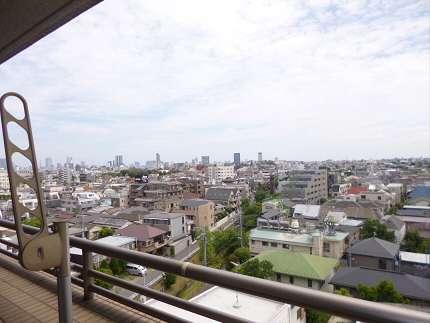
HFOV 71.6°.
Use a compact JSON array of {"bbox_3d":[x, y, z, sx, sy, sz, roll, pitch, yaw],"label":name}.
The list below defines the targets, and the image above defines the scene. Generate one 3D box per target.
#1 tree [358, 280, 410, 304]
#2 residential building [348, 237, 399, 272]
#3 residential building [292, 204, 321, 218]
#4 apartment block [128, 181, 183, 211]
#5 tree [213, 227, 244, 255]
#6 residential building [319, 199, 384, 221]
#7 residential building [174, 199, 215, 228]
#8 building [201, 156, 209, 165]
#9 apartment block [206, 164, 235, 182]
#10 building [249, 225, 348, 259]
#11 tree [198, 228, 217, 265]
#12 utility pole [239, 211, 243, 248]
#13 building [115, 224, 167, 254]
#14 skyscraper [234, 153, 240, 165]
[{"bbox_3d":[21.315,18.784,37.396,6.000,6.700,5.300,-2,0,0],"label":"tree"},{"bbox_3d":[27.803,17.305,52.285,7.200,7.900,7.800,-2,-1,34],"label":"residential building"},{"bbox_3d":[28.013,17.476,89.704,7.500,8.300,6.600,-2,-1,33],"label":"residential building"},{"bbox_3d":[-23.875,15.408,119.862,14.500,13.000,19.000,-1,0,26],"label":"apartment block"},{"bbox_3d":[3.229,19.569,73.895,7.800,6.500,7.500,-2,0,0],"label":"tree"},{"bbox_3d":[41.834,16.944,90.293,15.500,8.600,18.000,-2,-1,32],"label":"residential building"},{"bbox_3d":[-7.151,18.377,106.347,9.000,8.800,12.500,-2,-1,20],"label":"residential building"},{"bbox_3d":[-63.741,-2.381,2000.016,46.000,60.000,30.000,-1,0,0],"label":"building"},{"bbox_3d":[5.642,13.773,281.004,22.000,20.800,13.000,-2,-1,25],"label":"apartment block"},{"bbox_3d":[16.763,17.448,60.552,17.500,7.300,8.000,-1,0,25],"label":"building"},{"bbox_3d":[-1.285,17.892,62.452,3.800,8.000,3.800,-1,0,0],"label":"tree"},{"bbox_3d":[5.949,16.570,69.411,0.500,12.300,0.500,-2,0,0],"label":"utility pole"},{"bbox_3d":[-17.784,19.369,70.699,10.000,8.000,9.200,-2,0,18],"label":"building"},{"bbox_3d":[102.910,-4.722,1400.031,26.000,64.000,26.000,-2,0,4],"label":"skyscraper"}]

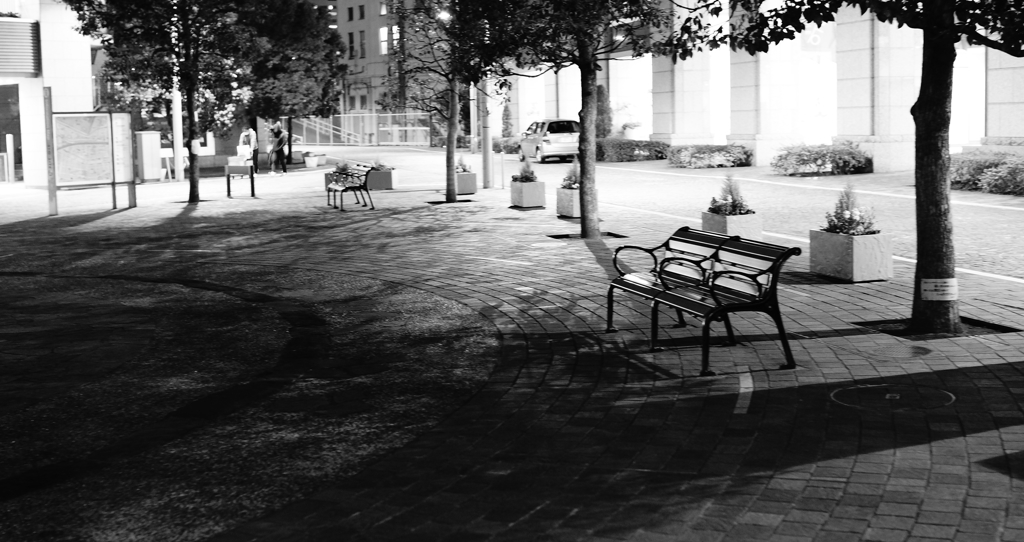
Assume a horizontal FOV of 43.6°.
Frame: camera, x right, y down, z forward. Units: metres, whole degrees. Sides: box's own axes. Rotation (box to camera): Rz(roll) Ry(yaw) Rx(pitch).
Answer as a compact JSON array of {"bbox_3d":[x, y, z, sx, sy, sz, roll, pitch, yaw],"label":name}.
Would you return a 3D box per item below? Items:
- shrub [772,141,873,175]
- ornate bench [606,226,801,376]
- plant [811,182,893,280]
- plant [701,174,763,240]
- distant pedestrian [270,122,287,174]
[{"bbox_3d":[8.057,-2.883,33.128,2.512,0.760,0.850,-3,7,-17],"label":"shrub"},{"bbox_3d":[1.256,0.149,8.763,0.674,0.762,1.829,-3,7,-14],"label":"ornate bench"},{"bbox_3d":[3.281,-0.402,12.385,0.432,0.910,0.754,-3,7,-18],"label":"plant"},{"bbox_3d":[2.595,-0.701,15.108,0.432,0.899,0.754,-3,7,-13],"label":"plant"},{"bbox_3d":[-7.528,-3.929,41.057,0.480,1.694,0.550,-7,9,-41],"label":"distant pedestrian"}]

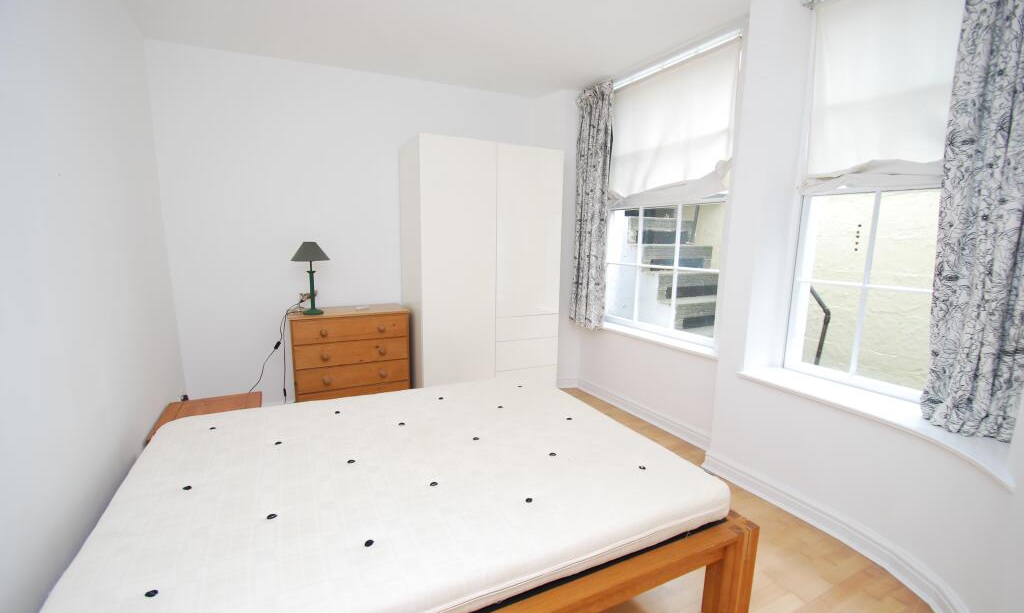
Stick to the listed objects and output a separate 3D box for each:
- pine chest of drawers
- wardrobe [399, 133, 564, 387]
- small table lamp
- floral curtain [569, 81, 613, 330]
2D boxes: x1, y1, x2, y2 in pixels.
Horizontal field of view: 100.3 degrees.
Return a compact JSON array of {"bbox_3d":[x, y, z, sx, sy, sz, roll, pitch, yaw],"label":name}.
[{"bbox_3d":[-1.203,0.421,3.244,0.802,0.790,0.383,-3,10,-23],"label":"pine chest of drawers"},{"bbox_3d":[-0.249,-0.216,3.451,1.112,2.002,0.622,-4,10,-25],"label":"wardrobe"},{"bbox_3d":[-1.420,-0.201,3.042,0.241,0.498,0.241,-3,10,-23],"label":"small table lamp"},{"bbox_3d":[0.634,-0.750,3.470,0.122,1.896,0.330,-4,10,-27],"label":"floral curtain"}]

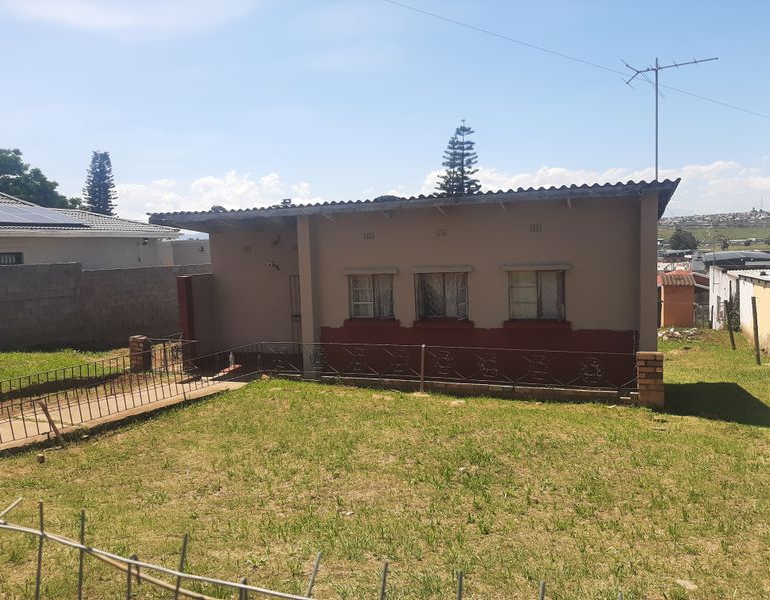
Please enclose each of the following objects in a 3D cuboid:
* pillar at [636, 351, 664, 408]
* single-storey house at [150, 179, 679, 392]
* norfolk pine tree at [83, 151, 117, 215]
[{"bbox_3d":[4.135,1.216,9.366,0.356,0.830,0.356,0,4,21],"label":"pillar"},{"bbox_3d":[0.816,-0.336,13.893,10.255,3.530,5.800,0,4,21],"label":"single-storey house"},{"bbox_3d":[-30.032,-8.197,64.568,4.100,15.500,4.100,-4,5,-25],"label":"norfolk pine tree"}]

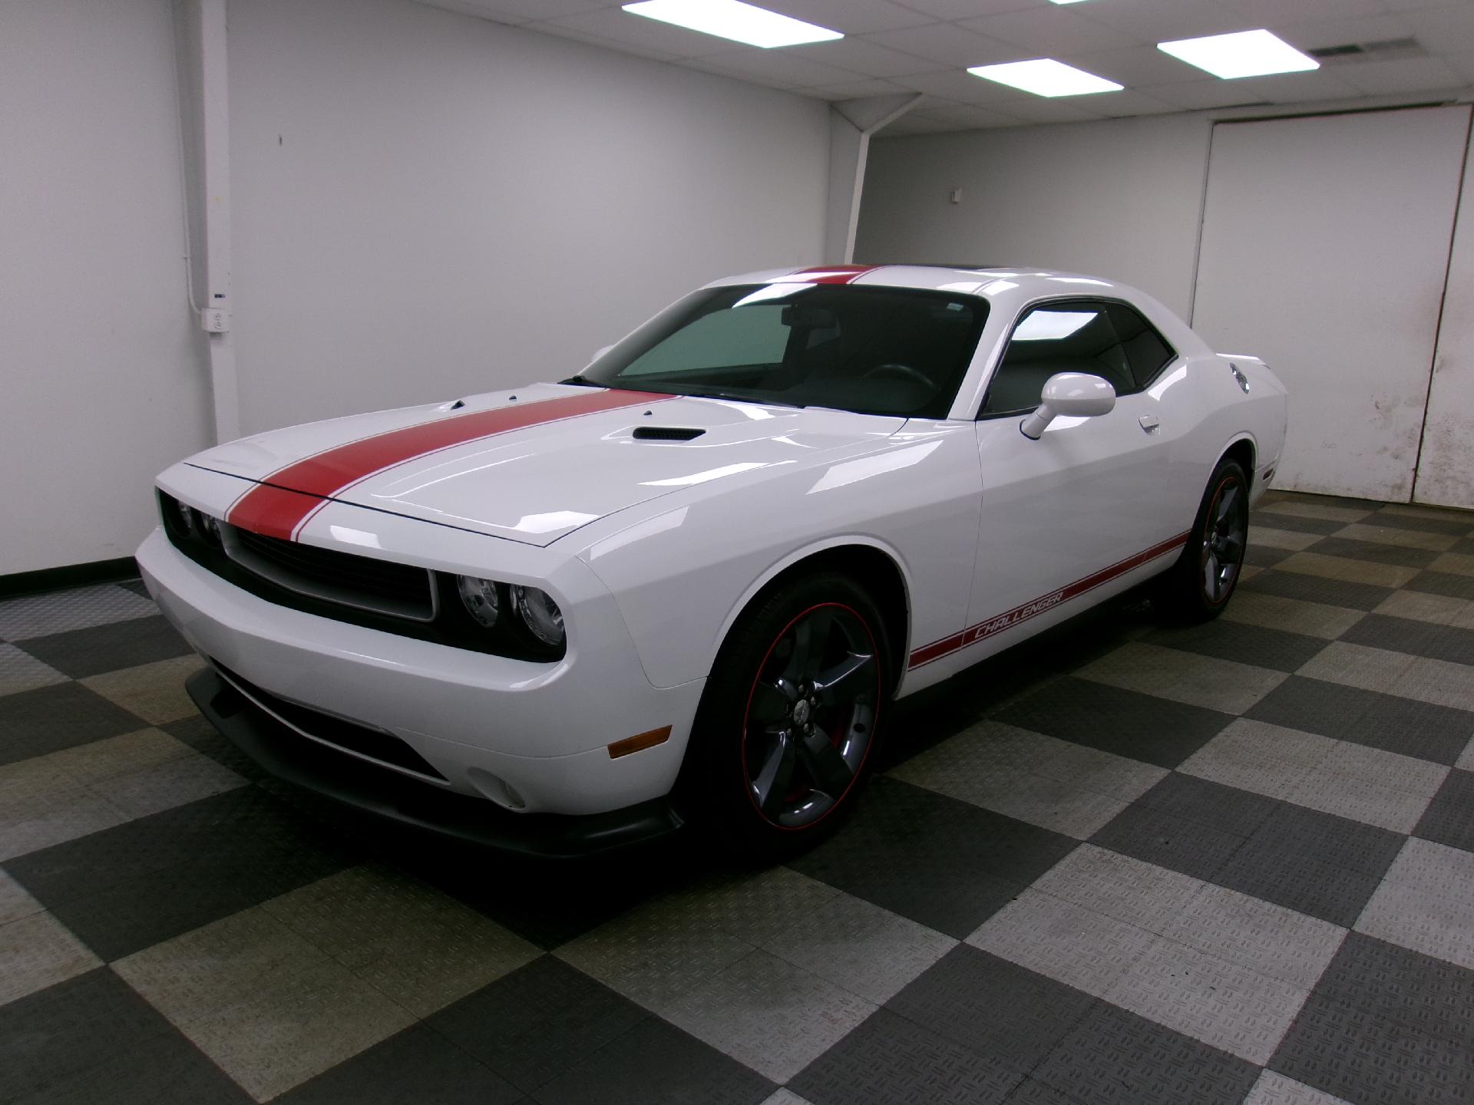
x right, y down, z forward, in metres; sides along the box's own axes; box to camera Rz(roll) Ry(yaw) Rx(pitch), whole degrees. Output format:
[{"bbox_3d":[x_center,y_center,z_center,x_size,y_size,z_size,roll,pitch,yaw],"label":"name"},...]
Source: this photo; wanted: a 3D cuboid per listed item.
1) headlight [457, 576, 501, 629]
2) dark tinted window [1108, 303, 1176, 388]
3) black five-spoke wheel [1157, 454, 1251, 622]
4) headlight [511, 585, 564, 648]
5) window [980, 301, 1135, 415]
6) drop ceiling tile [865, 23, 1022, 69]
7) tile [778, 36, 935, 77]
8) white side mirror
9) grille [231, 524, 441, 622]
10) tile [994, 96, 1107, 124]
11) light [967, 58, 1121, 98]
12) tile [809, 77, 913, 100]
[{"bbox_3d":[-0.502,0.087,2.368,0.145,0.137,0.085,11,16,39],"label":"headlight"},{"bbox_3d":[1.579,-0.791,4.394,0.060,0.320,0.520,-15,-1,41],"label":"dark tinted window"},{"bbox_3d":[1.998,-0.077,4.999,0.250,0.720,0.720,12,16,39],"label":"black five-spoke wheel"},{"bbox_3d":[-0.384,0.106,2.301,0.165,0.165,0.100,12,16,39],"label":"headlight"},{"bbox_3d":[1.026,-0.648,3.739,0.070,0.360,1.240,-15,-1,41],"label":"window"},{"bbox_3d":[1.260,-2.930,6.636,0.600,0.020,1.210,12,16,39],"label":"drop ceiling tile"},{"bbox_3d":[0.795,-3.024,7.019,0.600,0.020,1.210,12,16,39],"label":"tile"},{"bbox_3d":[0.982,-0.441,3.411,0.220,0.180,0.160,12,16,39],"label":"white side mirror"},{"bbox_3d":[-0.987,0.021,2.642,0.910,0.145,0.120,11,16,39],"label":"grille"},{"bbox_3d":[2.336,-3.381,8.774,0.605,0.020,1.056,12,16,39],"label":"tile"},{"bbox_3d":[2.053,-3.139,7.535,0.605,0.070,1.214,12,16,39],"label":"light"},{"bbox_3d":[1.120,-3.304,8.313,0.600,0.020,1.210,12,16,39],"label":"tile"}]

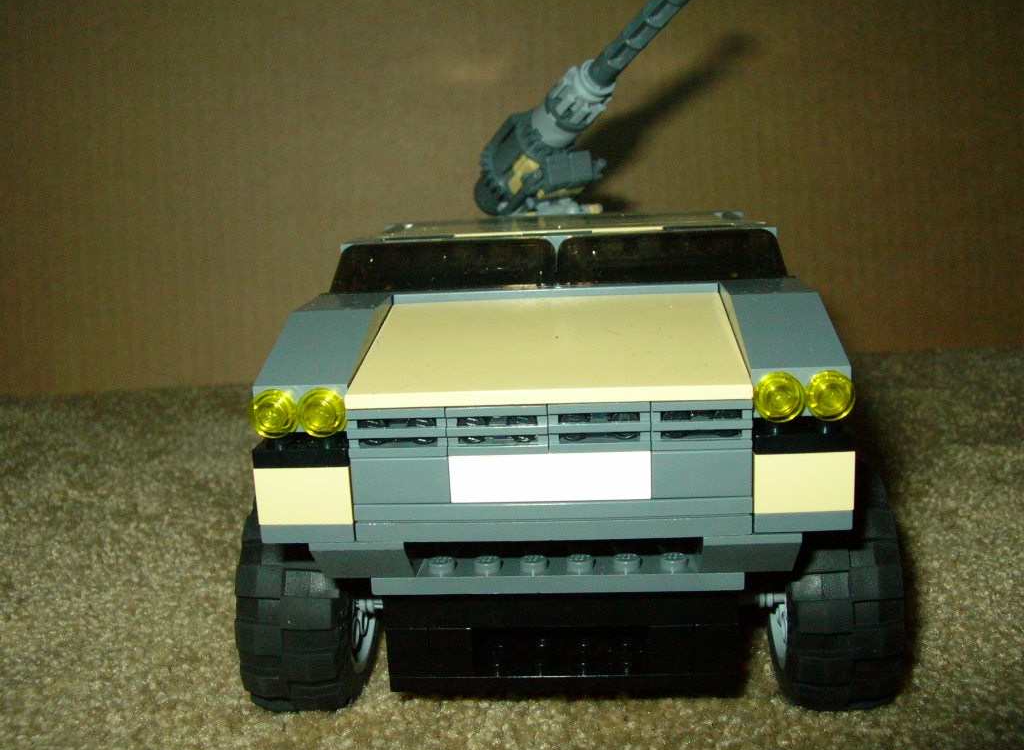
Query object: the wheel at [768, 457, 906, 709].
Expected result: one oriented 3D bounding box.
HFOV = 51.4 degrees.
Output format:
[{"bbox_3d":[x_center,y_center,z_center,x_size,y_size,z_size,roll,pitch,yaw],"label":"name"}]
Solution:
[{"bbox_3d":[0.068,0.044,0.229,0.025,0.055,0.055,-2,13,5],"label":"wheel"}]

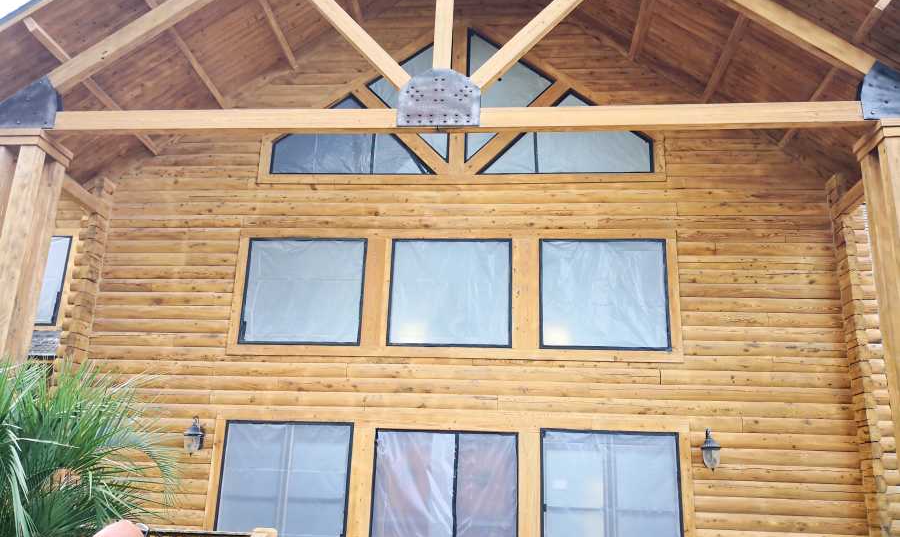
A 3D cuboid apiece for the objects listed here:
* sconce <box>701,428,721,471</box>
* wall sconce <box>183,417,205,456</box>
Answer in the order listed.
[{"bbox_3d":[3.173,2.214,8.528,0.240,0.530,0.300,0,-16,6],"label":"sconce"},{"bbox_3d":[-3.334,2.193,9.165,0.240,0.520,0.300,0,-16,6],"label":"wall sconce"}]

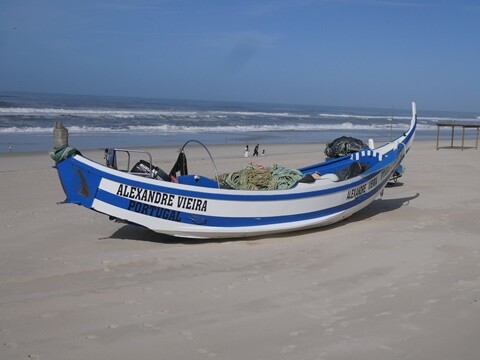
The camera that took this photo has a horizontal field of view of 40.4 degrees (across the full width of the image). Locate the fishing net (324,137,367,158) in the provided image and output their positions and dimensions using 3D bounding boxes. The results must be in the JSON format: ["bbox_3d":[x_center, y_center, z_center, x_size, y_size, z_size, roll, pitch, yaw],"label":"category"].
[{"bbox_3d":[2.700,-0.815,16.600,1.070,0.550,0.850,4,7,9],"label":"fishing net"}]

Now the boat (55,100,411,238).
[{"bbox_3d":[0.652,-0.330,12.751,8.937,2.634,1.900,-3,9,-40],"label":"boat"}]

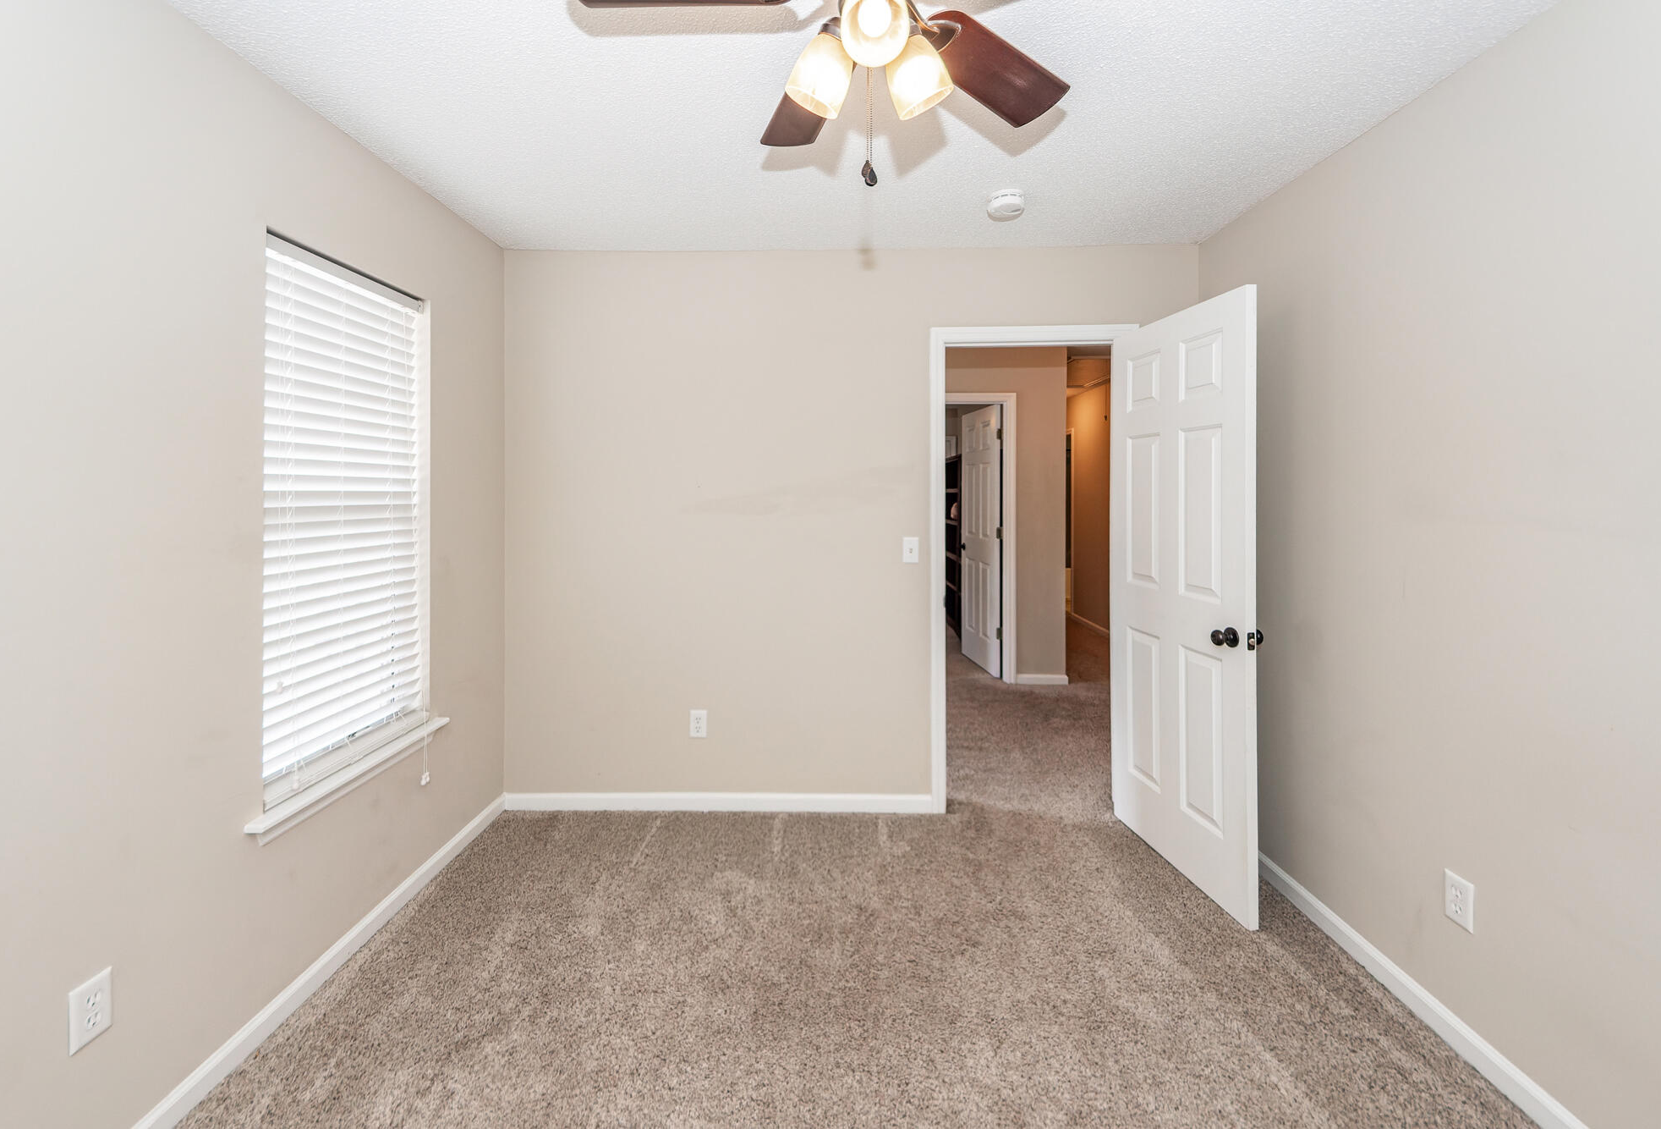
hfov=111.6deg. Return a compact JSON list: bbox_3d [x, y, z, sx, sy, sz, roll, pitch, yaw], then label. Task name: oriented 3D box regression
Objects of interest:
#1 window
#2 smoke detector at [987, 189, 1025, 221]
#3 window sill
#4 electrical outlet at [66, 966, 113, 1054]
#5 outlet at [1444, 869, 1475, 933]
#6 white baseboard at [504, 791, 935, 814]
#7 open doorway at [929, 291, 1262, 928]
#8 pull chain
[{"bbox_3d":[-1.479,-0.150,1.767,0.060,1.480,0.590,0,4,1],"label":"window"},{"bbox_3d":[0.624,-1.278,2.000,0.135,0.045,0.135,0,4,1],"label":"smoke detector"},{"bbox_3d":[-1.454,0.641,1.740,0.100,0.078,0.700,0,4,1],"label":"window sill"},{"bbox_3d":[-1.459,0.881,1.114,0.008,0.118,0.066,0,4,1],"label":"electrical outlet"},{"bbox_3d":[1.591,0.852,1.429,0.008,0.118,0.066,0,4,1],"label":"outlet"},{"bbox_3d":[-0.501,1.091,2.563,1.920,0.095,0.016,0,4,1],"label":"white baseboard"},{"bbox_3d":[0.912,0.108,2.174,0.960,2.120,0.730,0,4,1],"label":"open doorway"},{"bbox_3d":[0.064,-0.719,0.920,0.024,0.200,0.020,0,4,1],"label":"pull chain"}]

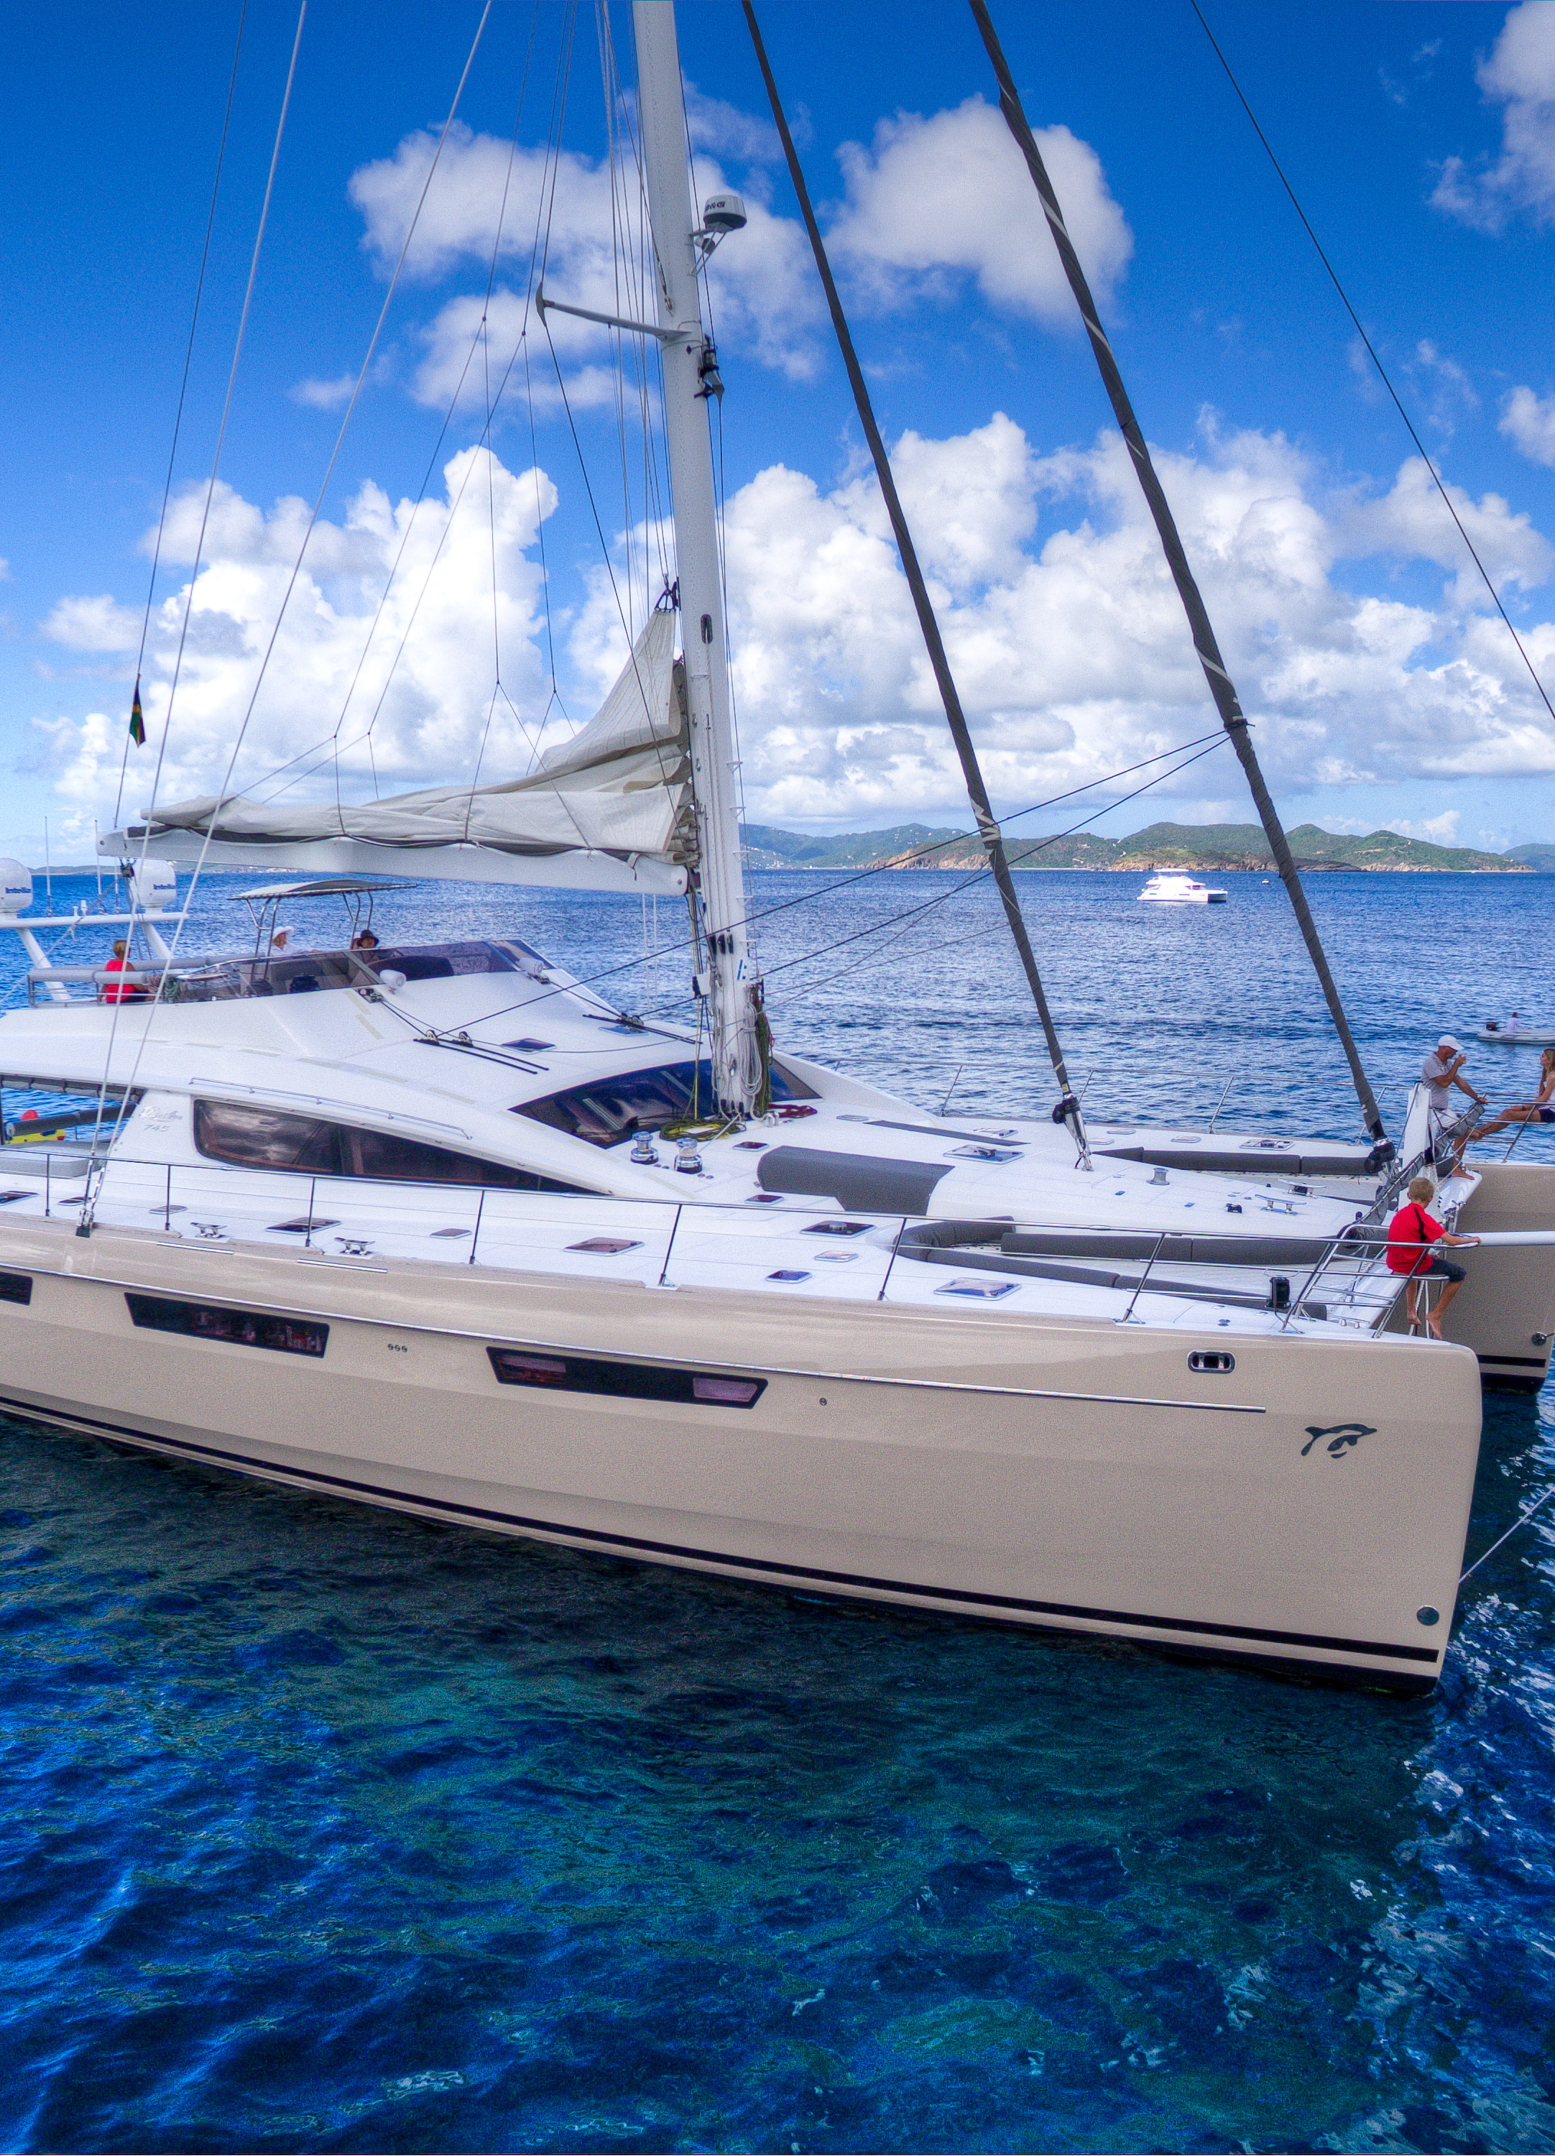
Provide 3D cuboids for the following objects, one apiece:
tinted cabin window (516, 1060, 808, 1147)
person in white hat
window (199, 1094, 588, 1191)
[{"bbox_3d":[-1.034,0.124,19.567,1.050,0.660,5.700,4,8,28],"label":"tinted cabin window"},{"bbox_3d":[7.554,0.324,18.522,0.700,1.600,0.530,6,9,39],"label":"person in white hat"},{"bbox_3d":[-4.043,0.735,17.243,5.400,0.680,0.350,4,8,28],"label":"window"}]

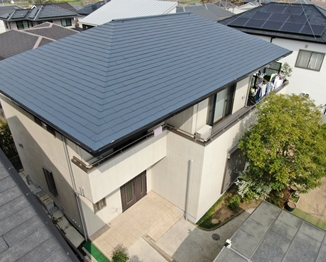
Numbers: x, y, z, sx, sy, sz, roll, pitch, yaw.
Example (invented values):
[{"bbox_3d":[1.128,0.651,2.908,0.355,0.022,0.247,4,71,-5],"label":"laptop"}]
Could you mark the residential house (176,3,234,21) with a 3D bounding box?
[{"bbox_3d":[6.333,-18.170,43.087,10.500,7.400,12.000,20,35,31],"label":"residential house"}]

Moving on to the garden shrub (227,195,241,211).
[{"bbox_3d":[3.354,3.356,11.512,0.700,0.700,0.720,0,30,0],"label":"garden shrub"}]

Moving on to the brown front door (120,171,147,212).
[{"bbox_3d":[-1.310,2.477,10.999,0.120,2.240,1.570,24,37,35],"label":"brown front door"}]

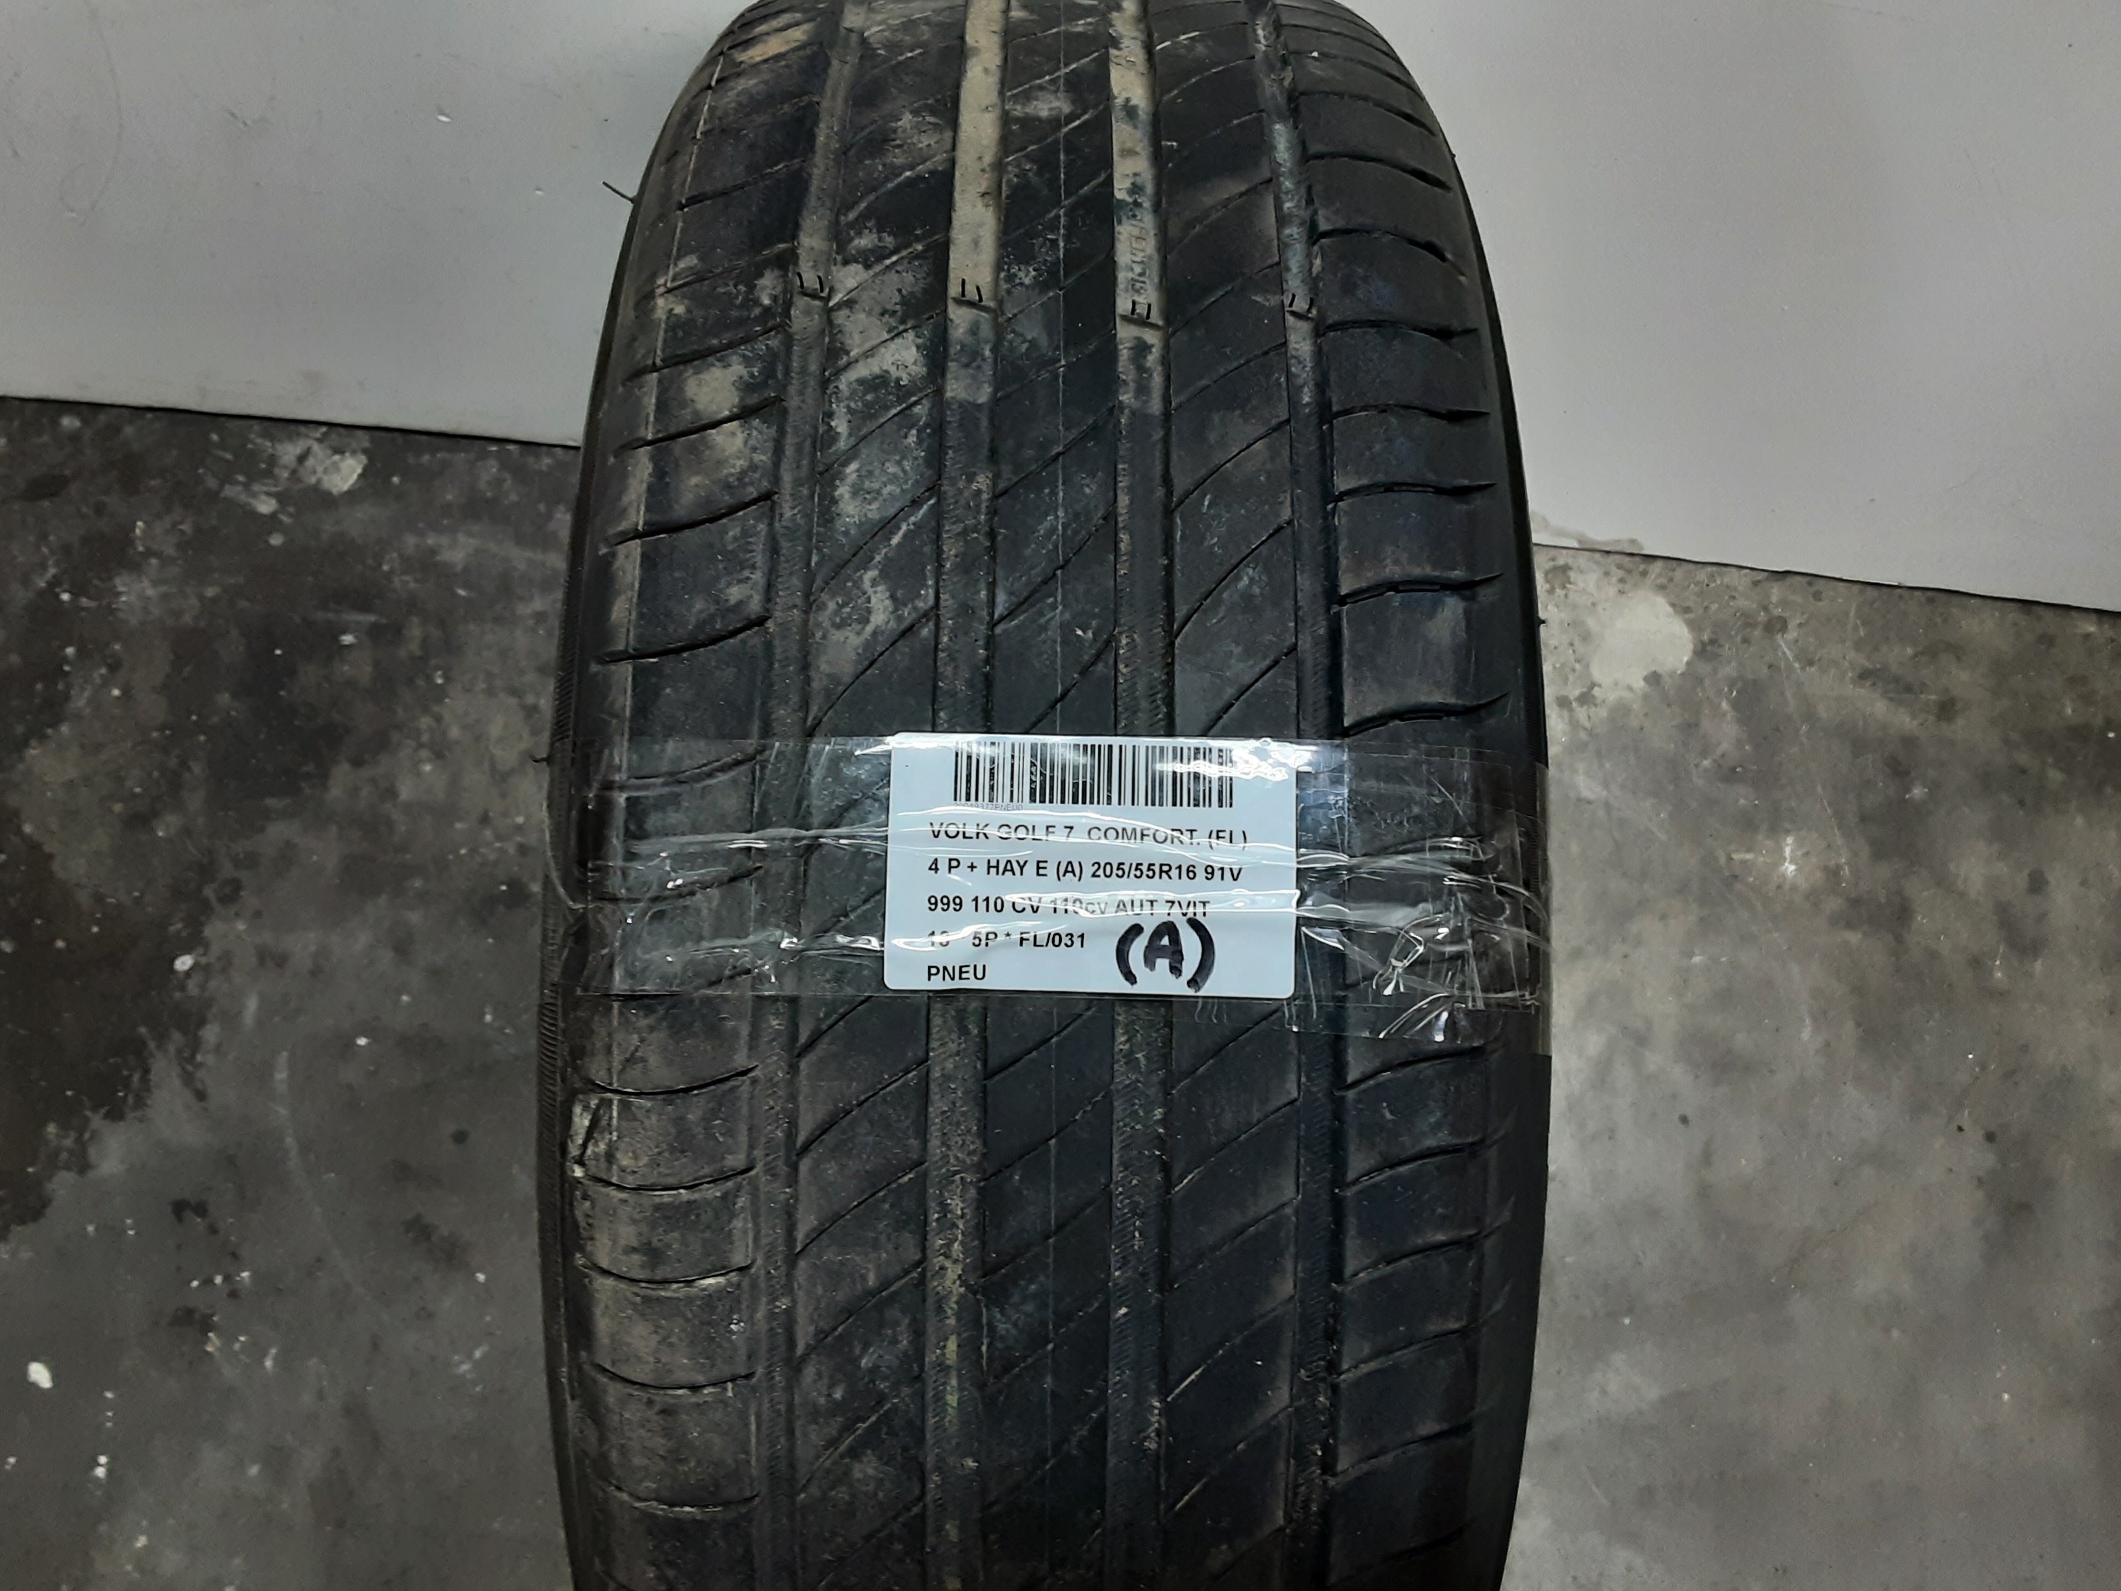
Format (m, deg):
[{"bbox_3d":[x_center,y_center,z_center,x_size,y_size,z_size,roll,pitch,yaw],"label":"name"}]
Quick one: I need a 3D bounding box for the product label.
[{"bbox_3d":[0.006,0.013,0.309,0.076,0.002,0.049,1,84,1],"label":"product label"}]

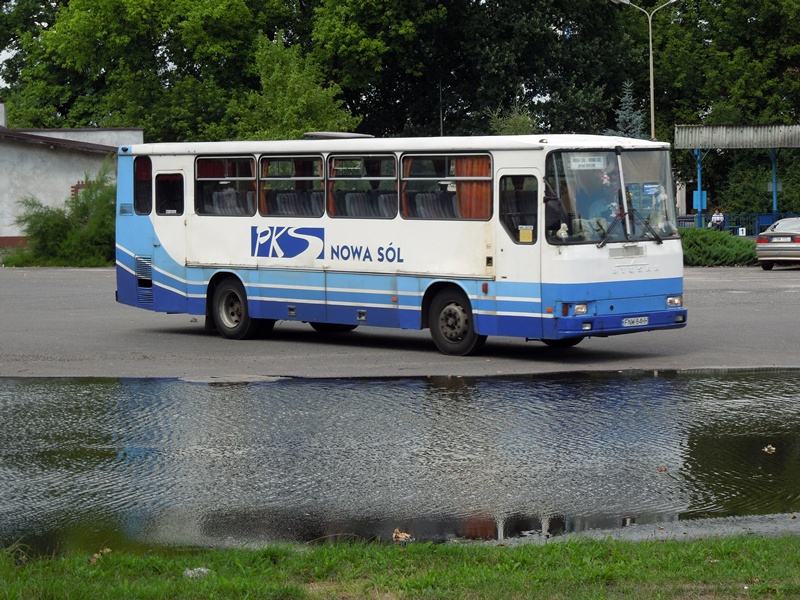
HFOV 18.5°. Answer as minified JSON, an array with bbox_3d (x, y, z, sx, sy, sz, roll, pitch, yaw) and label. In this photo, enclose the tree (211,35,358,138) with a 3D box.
[{"bbox_3d":[-3.739,-5.176,80.000,4.900,7.000,4.700,-1,3,0],"label":"tree"}]

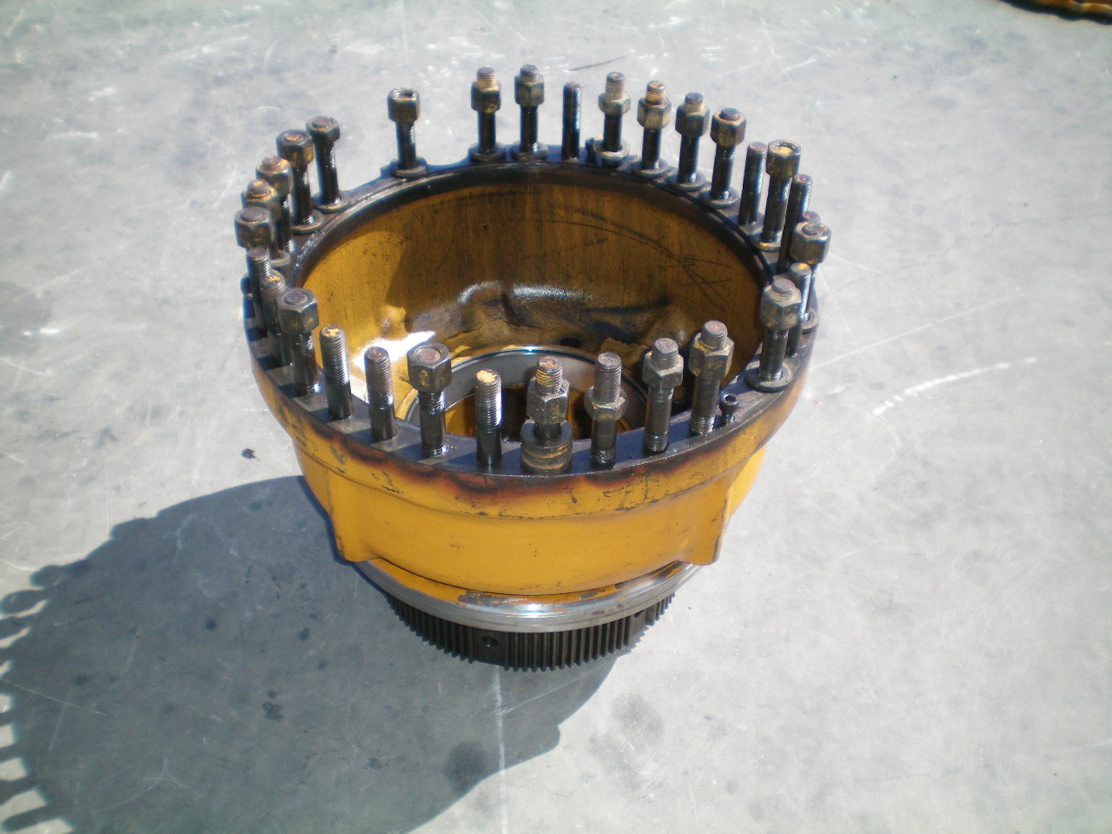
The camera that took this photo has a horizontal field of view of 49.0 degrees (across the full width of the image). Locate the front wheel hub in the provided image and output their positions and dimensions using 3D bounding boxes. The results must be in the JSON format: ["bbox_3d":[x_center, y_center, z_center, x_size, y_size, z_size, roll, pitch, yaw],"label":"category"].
[{"bbox_3d":[-0.029,-0.033,1.448,0.629,0.547,0.629,0,40,-1],"label":"front wheel hub"}]

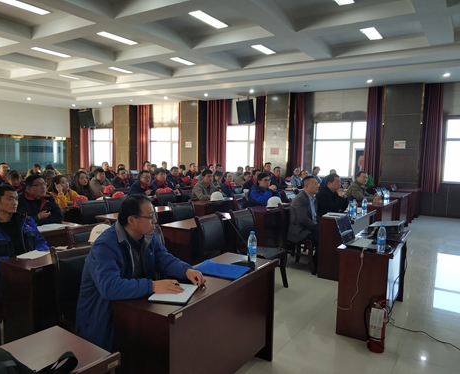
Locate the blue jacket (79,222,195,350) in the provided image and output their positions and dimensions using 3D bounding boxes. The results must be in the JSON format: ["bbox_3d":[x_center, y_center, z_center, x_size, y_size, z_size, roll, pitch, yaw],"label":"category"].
[{"bbox_3d":[-0.591,0.591,2.510,0.610,0.690,0.620,4,6,32],"label":"blue jacket"}]

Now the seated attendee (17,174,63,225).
[{"bbox_3d":[-2.199,0.510,4.457,0.800,1.300,0.560,4,6,32],"label":"seated attendee"}]

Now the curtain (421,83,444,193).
[{"bbox_3d":[5.273,-1.234,10.103,0.420,2.850,0.200,4,6,32],"label":"curtain"}]

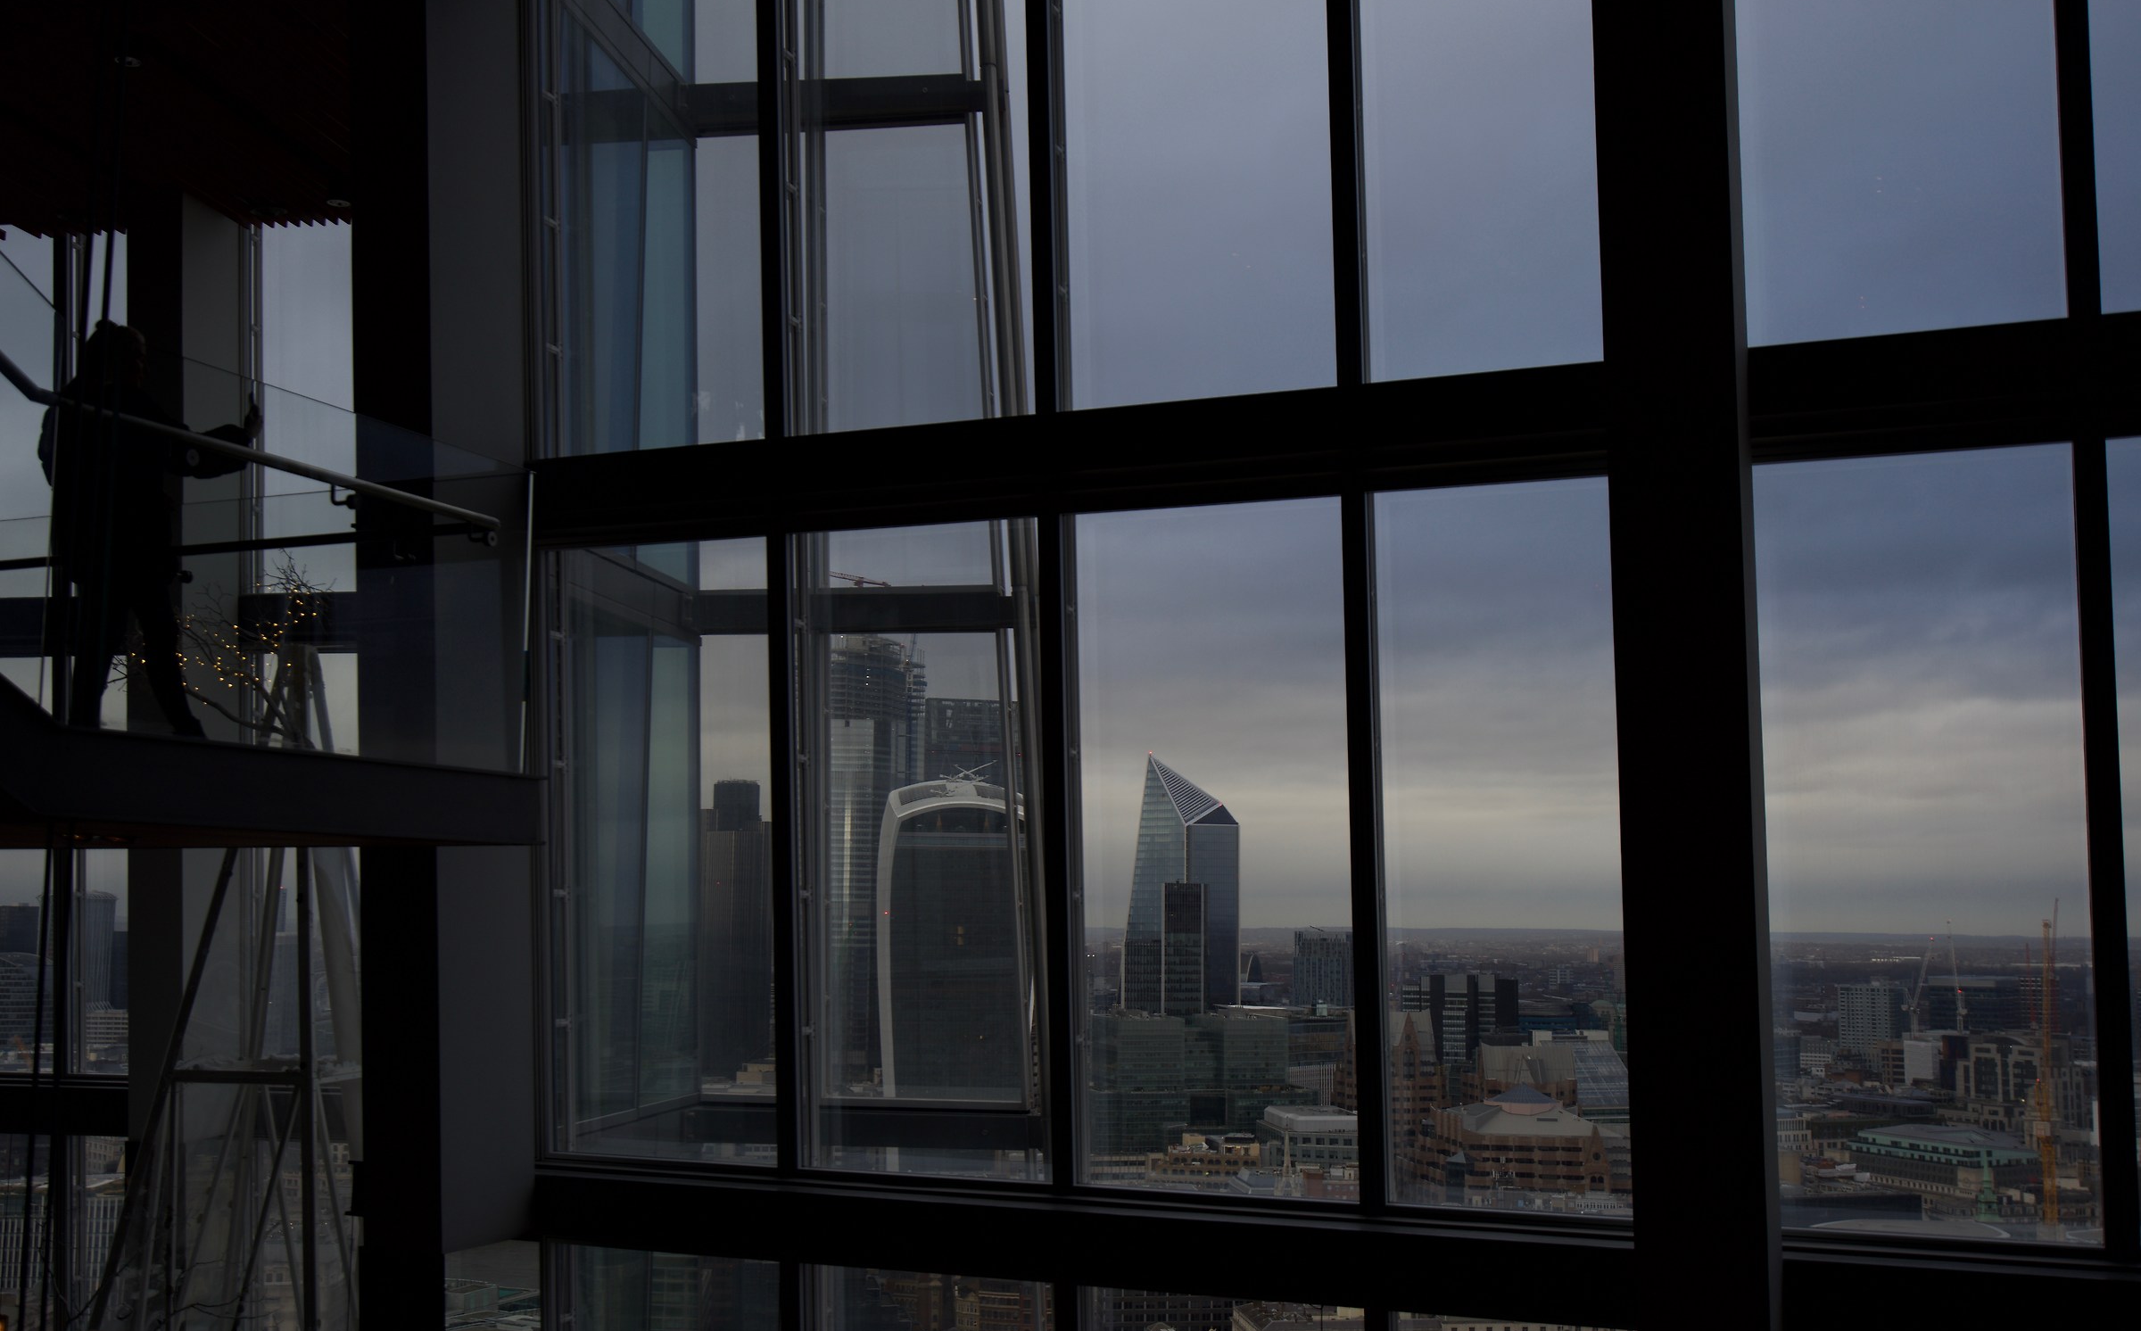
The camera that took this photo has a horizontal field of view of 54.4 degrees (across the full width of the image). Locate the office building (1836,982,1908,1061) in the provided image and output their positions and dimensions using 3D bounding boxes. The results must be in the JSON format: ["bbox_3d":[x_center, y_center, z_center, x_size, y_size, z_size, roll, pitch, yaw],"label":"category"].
[{"bbox_3d":[547.790,253.180,1424.050,24.000,69.600,37.000,7,-10,-44],"label":"office building"}]

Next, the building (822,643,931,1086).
[{"bbox_3d":[-109.290,110.670,1119.570,63.000,264.400,55.000,1,-7,-5],"label":"building"}]

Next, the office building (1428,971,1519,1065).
[{"bbox_3d":[215.360,206.750,1122.810,52.000,78.000,40.000,-1,-7,11],"label":"office building"}]

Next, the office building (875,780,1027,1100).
[{"bbox_3d":[-41.180,122.410,764.660,61.000,160.800,47.000,1,-7,-8],"label":"office building"}]

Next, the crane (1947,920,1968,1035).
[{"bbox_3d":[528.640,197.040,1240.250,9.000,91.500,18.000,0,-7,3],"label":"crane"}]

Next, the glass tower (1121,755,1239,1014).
[{"bbox_3d":[53.070,135.860,994.430,53.000,188.300,38.000,-1,-7,15],"label":"glass tower"}]

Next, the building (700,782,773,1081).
[{"bbox_3d":[-189.880,158.150,1182.520,46.000,184.300,46.000,2,-7,-9],"label":"building"}]

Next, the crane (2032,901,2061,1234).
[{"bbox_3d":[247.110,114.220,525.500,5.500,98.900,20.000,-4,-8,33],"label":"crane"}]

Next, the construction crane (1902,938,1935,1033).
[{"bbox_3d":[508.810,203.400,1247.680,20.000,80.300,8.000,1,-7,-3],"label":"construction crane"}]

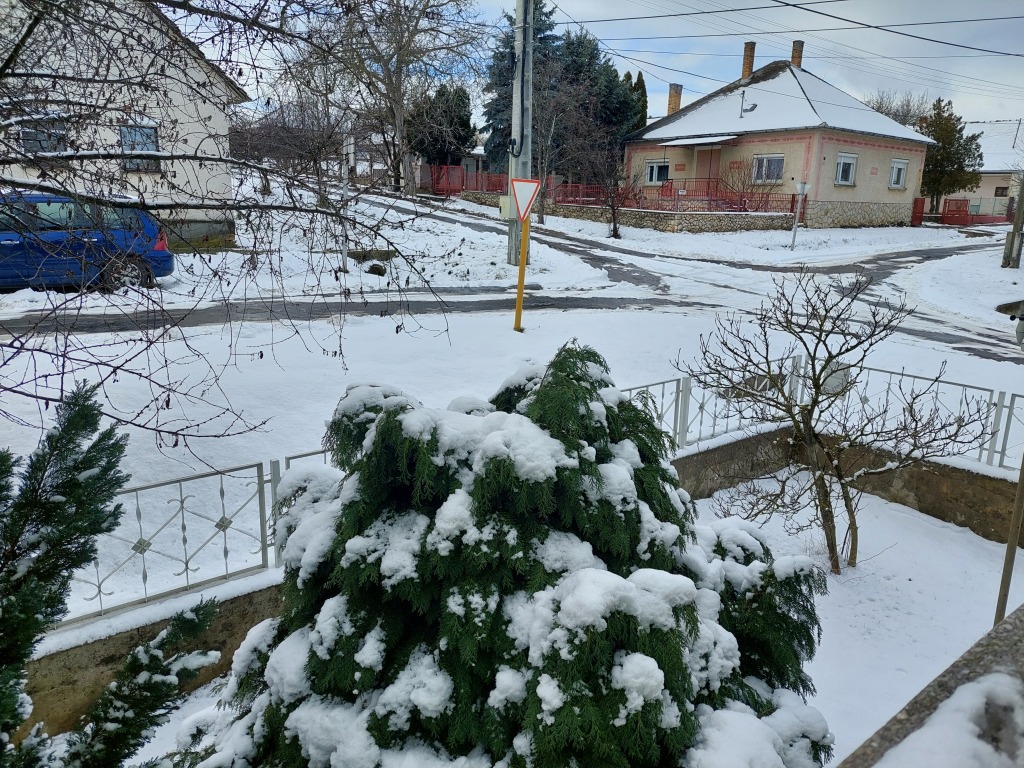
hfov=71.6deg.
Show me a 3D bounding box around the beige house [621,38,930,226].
[{"bbox_3d":[13.336,-12.597,35.735,10.852,8.820,10.902,-10,18,-38],"label":"beige house"}]

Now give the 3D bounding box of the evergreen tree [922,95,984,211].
[{"bbox_3d":[24.230,-12.416,39.215,3.337,6.267,3.171,9,16,29],"label":"evergreen tree"}]

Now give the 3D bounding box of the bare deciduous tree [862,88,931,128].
[{"bbox_3d":[27.724,-17.016,52.021,5.500,8.649,5.400,8,16,26],"label":"bare deciduous tree"}]

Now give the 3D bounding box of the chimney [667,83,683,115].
[{"bbox_3d":[8.683,-15.155,38.018,0.480,1.655,0.480,-10,18,-38],"label":"chimney"}]

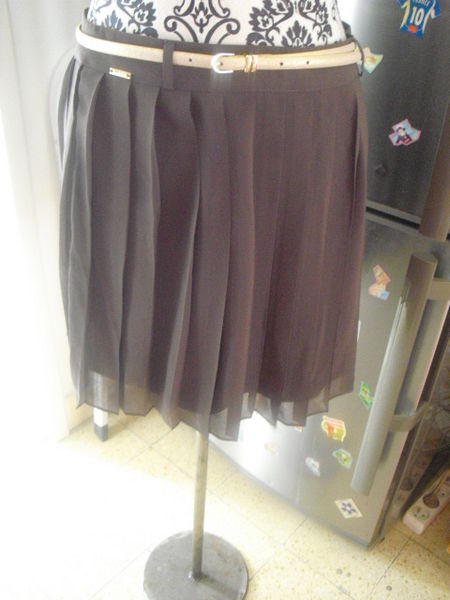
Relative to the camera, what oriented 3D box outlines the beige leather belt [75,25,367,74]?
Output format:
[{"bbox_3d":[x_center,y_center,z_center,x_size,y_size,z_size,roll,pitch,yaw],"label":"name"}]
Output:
[{"bbox_3d":[-0.003,-0.287,0.677,0.315,0.028,0.215,2,34,-3],"label":"beige leather belt"}]

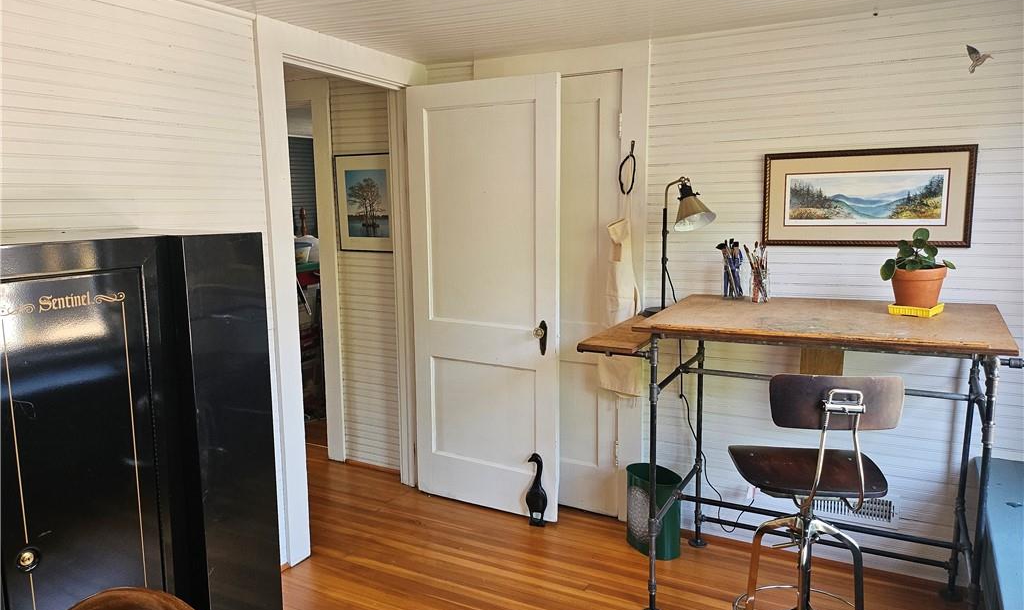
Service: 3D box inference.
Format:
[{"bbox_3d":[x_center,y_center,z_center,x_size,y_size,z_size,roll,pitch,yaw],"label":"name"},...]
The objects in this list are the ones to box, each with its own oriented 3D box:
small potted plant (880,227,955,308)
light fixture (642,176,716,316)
[{"bbox_3d":[1.378,-0.121,2.414,0.225,0.277,0.210,4,10,28],"label":"small potted plant"},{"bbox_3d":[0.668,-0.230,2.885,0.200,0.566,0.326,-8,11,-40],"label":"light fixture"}]

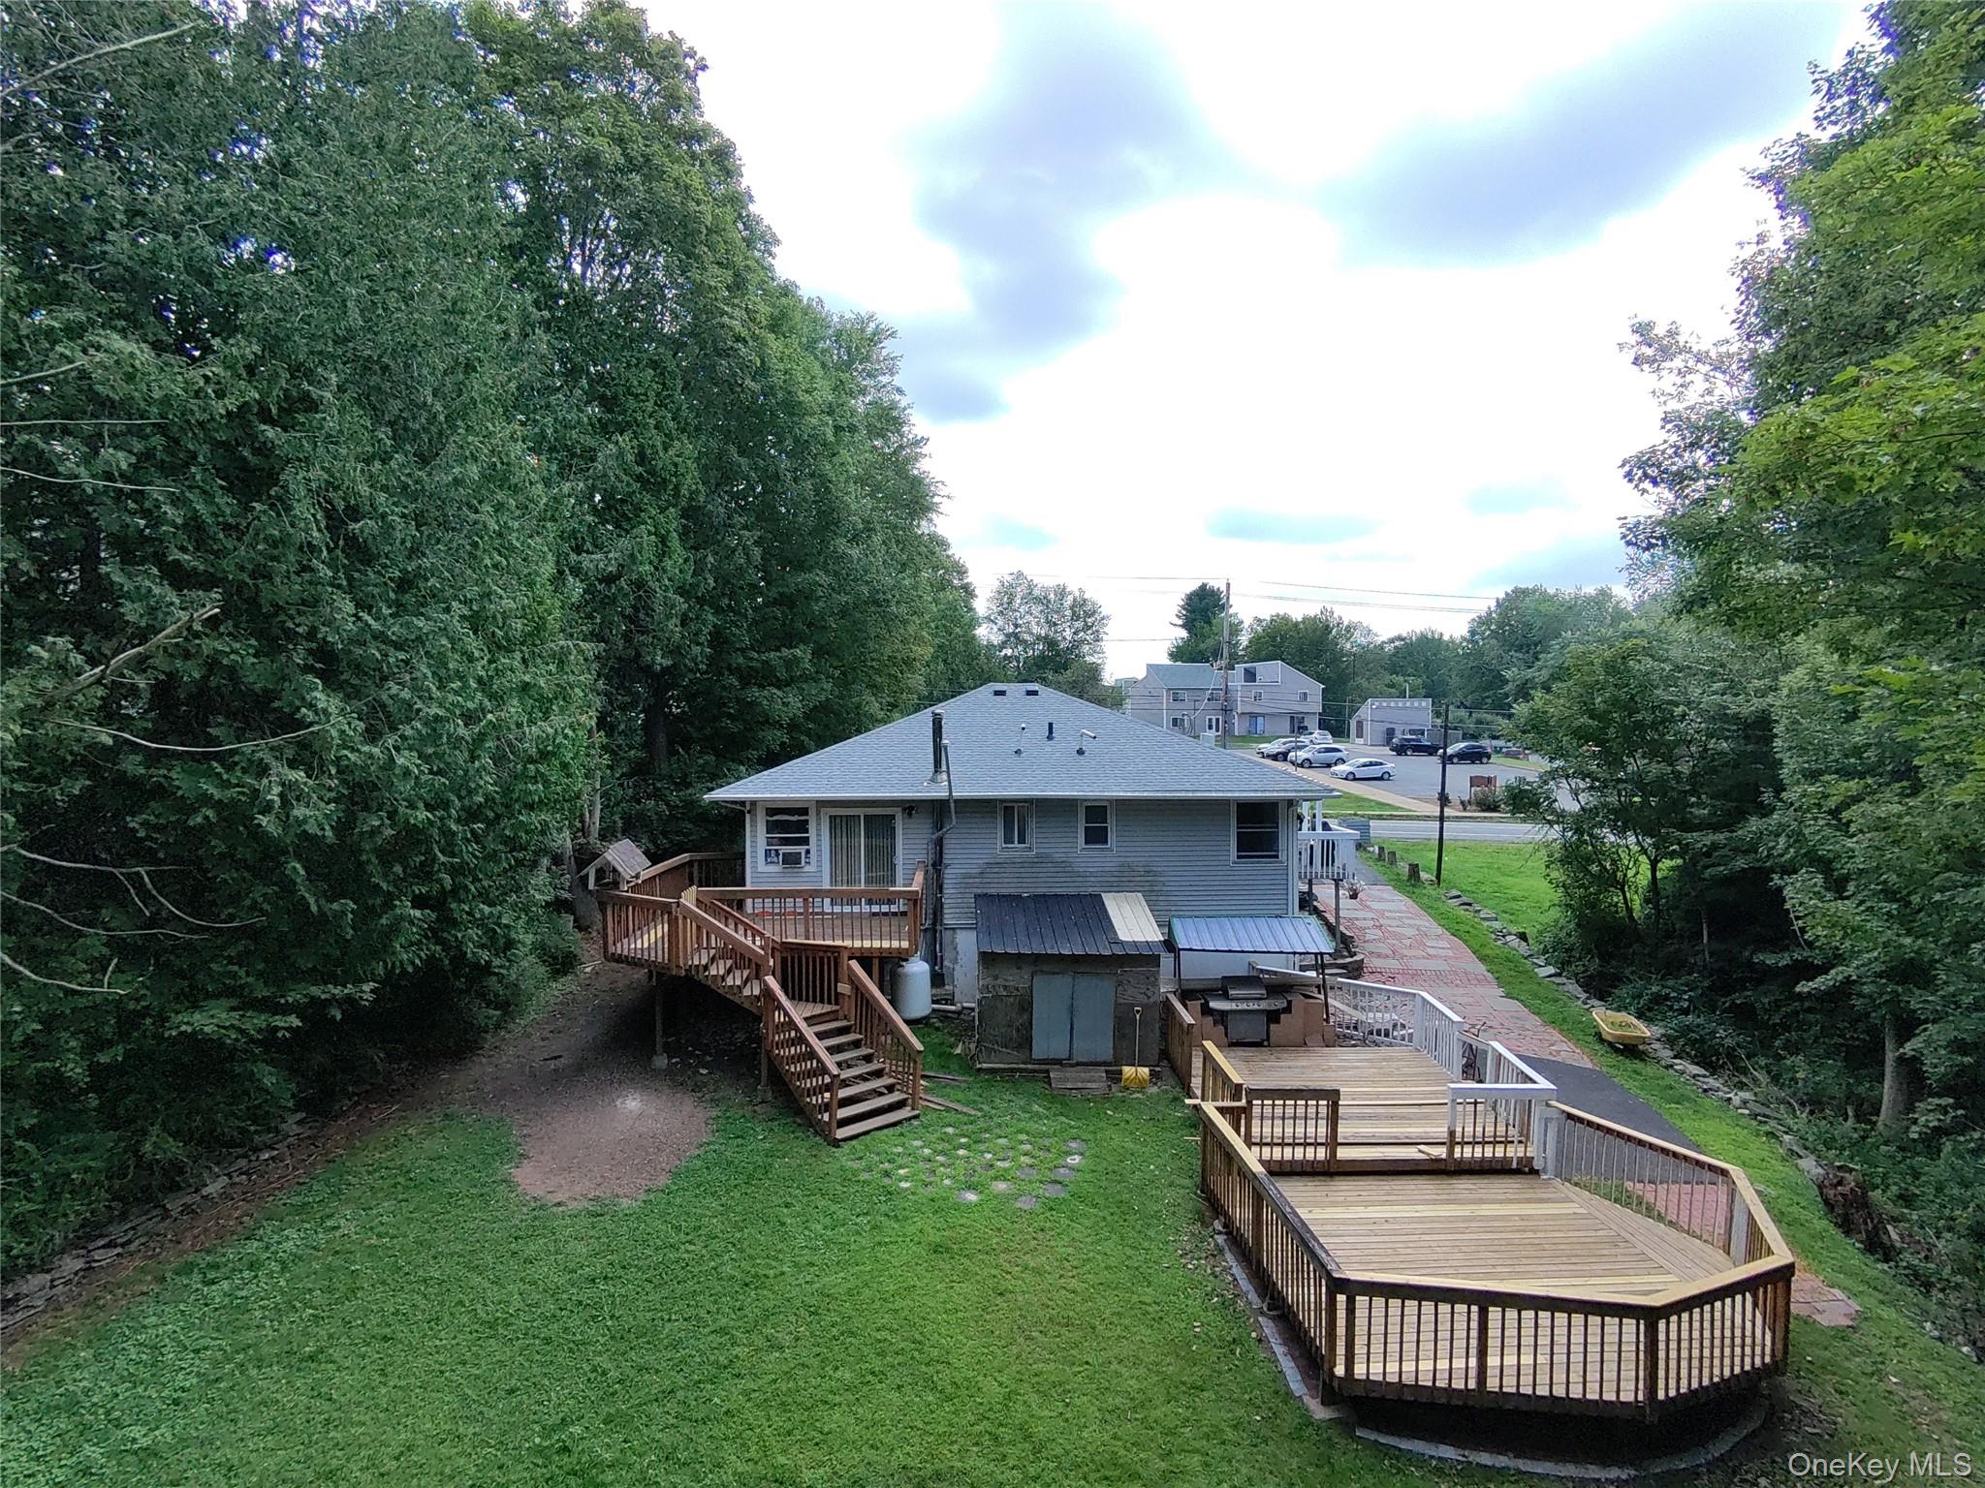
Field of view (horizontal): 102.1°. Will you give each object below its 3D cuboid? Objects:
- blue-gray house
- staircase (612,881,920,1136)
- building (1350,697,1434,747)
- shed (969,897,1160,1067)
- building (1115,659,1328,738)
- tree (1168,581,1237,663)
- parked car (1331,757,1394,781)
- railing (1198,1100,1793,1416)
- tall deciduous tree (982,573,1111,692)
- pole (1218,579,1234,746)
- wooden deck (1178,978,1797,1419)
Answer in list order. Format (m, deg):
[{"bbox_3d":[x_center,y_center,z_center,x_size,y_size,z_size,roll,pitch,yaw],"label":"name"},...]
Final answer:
[{"bbox_3d":[0.620,1.811,21.562,12.500,6.850,11.200,0,4,0],"label":"blue-gray house"},{"bbox_3d":[-3.800,4.000,13.000,5.000,3.100,2.200,1,2,35],"label":"staircase"},{"bbox_3d":[38.900,-2.175,78.523,6.400,4.600,5.200,0,4,0],"label":"building"},{"bbox_3d":[1.300,4.216,14.603,3.220,2.750,1.750,0,4,-4],"label":"shed"},{"bbox_3d":[27.300,-5.504,94.342,18.000,8.400,11.000,-1,4,-10],"label":"building"},{"bbox_3d":[28.267,-12.363,107.426,9.500,19.500,9.500,0,4,0],"label":"tree"},{"bbox_3d":[27.343,1.871,59.044,4.500,1.480,1.800,0,4,0],"label":"parked car"},{"bbox_3d":[5.300,5.052,8.344,5.450,1.030,3.400,0,4,-3],"label":"railing"},{"bbox_3d":[4.394,-6.093,64.742,10.400,15.600,10.400,0,4,0],"label":"tall deciduous tree"},{"bbox_3d":[13.809,-3.230,47.591,0.600,13.200,0.600,0,4,0],"label":"pole"},{"bbox_3d":[5.300,4.805,9.831,5.400,1.550,6.400,0,4,-3],"label":"wooden deck"}]

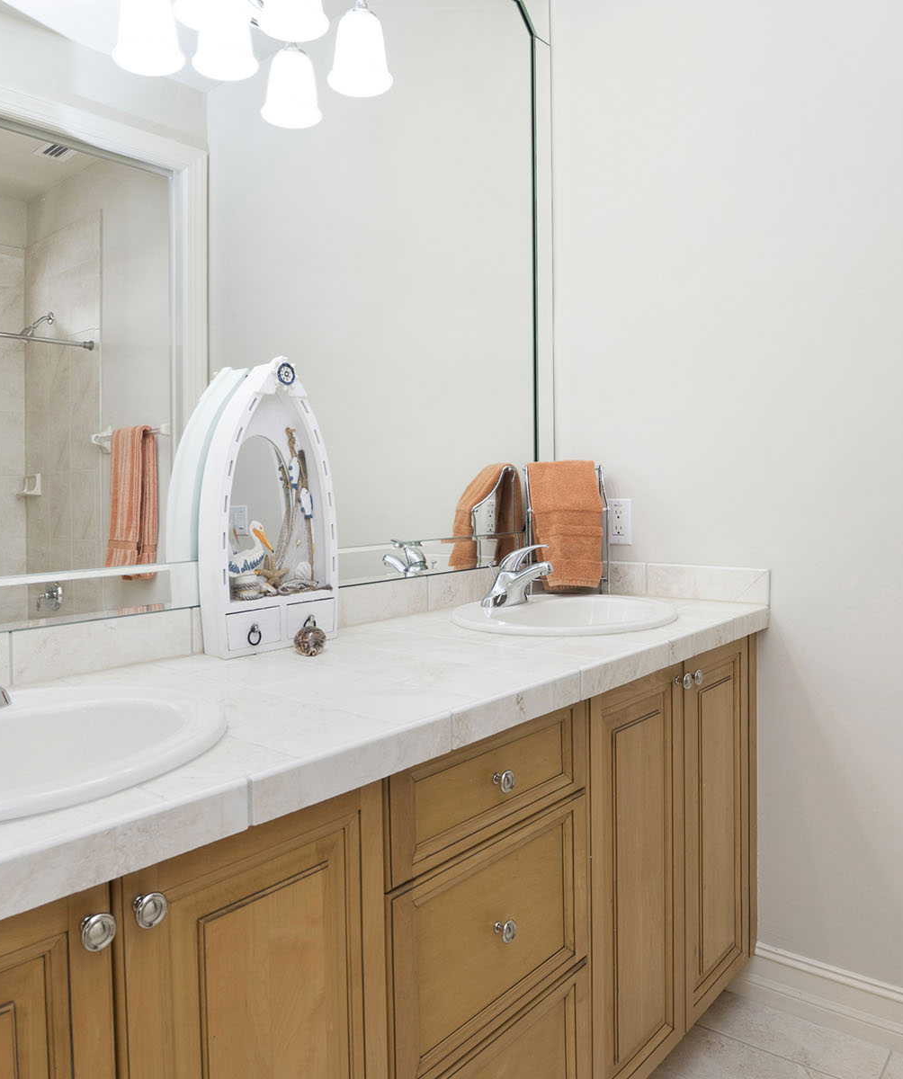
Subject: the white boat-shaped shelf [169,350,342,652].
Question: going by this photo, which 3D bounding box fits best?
[{"bbox_3d":[-0.303,-0.062,1.053,0.086,0.478,0.207,1,3,45],"label":"white boat-shaped shelf"}]

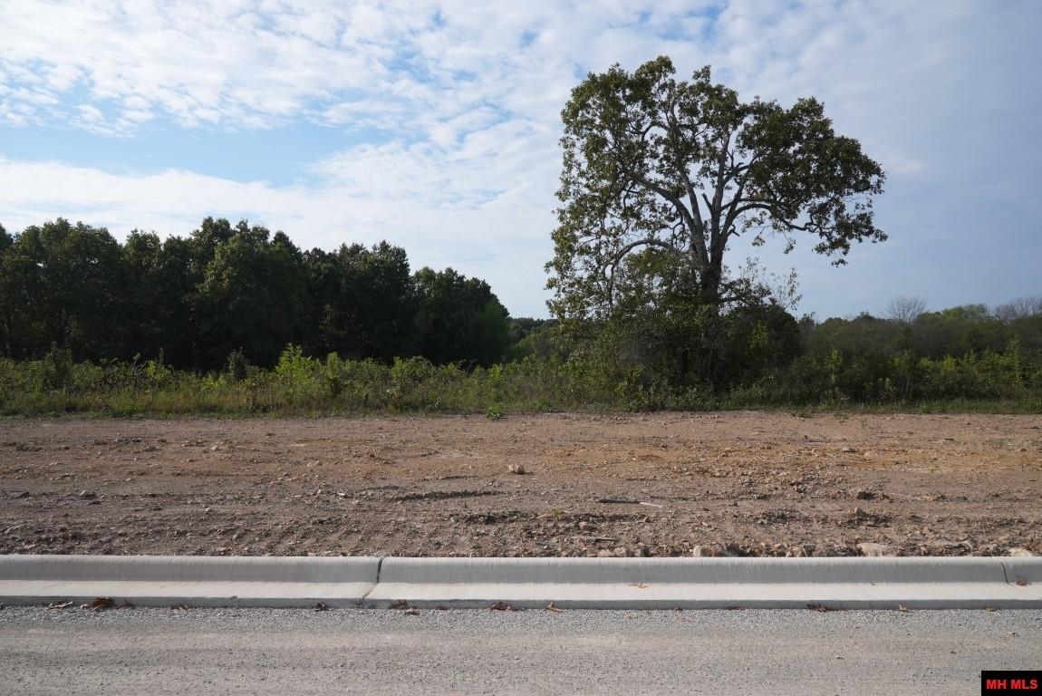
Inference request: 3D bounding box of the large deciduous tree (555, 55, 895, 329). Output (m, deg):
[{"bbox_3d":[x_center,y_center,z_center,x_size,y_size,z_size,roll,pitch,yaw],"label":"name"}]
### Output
[{"bbox_3d":[6.633,-4.300,23.500,11.400,11.200,10.000,0,0,0],"label":"large deciduous tree"}]

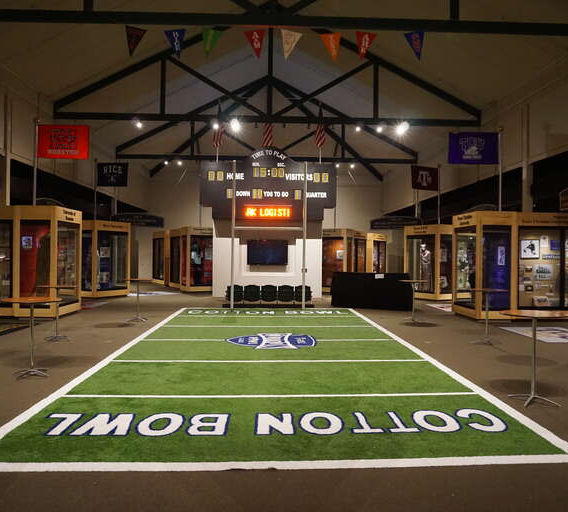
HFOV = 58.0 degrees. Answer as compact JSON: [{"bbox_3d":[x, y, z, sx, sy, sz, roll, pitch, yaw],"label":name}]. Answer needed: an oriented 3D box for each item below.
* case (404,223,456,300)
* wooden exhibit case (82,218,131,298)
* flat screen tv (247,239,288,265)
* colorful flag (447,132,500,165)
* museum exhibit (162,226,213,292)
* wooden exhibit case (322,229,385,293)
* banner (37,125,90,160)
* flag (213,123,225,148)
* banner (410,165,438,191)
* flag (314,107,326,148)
[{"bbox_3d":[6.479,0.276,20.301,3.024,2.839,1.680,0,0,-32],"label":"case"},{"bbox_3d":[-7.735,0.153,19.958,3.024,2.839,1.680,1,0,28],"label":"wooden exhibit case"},{"bbox_3d":[-0.634,-0.148,19.900,1.580,0.960,0.100,0,0,-2],"label":"flat screen tv"},{"bbox_3d":[5.609,-3.167,15.100,1.500,0.910,0.060,0,0,-3],"label":"colorful flag"},{"bbox_3d":[-4.182,0.177,23.430,1.680,2.839,3.192,0,0,-30],"label":"museum exhibit"},{"bbox_3d":[2.649,0.235,23.868,1.680,2.839,3.192,1,0,26],"label":"wooden exhibit case"},{"bbox_3d":[-6.024,-3.109,14.000,1.500,0.930,0.060,1,0,12],"label":"banner"},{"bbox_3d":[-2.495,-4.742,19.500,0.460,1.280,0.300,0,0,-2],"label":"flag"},{"bbox_3d":[5.429,-2.974,19.700,1.200,0.920,0.060,0,0,-14],"label":"banner"},{"bbox_3d":[1.390,-4.894,19.500,0.460,1.600,0.300,0,0,-2],"label":"flag"}]

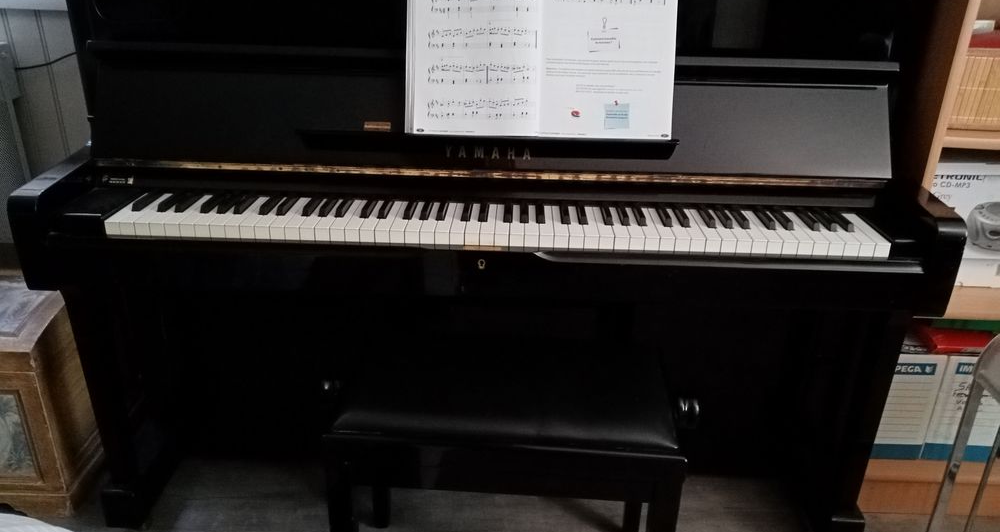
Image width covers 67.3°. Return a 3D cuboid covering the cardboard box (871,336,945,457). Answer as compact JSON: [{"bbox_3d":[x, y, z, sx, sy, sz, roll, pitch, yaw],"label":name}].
[{"bbox_3d":[0.871,0.243,1.781,0.155,0.264,0.330,2,24,2],"label":"cardboard box"}]

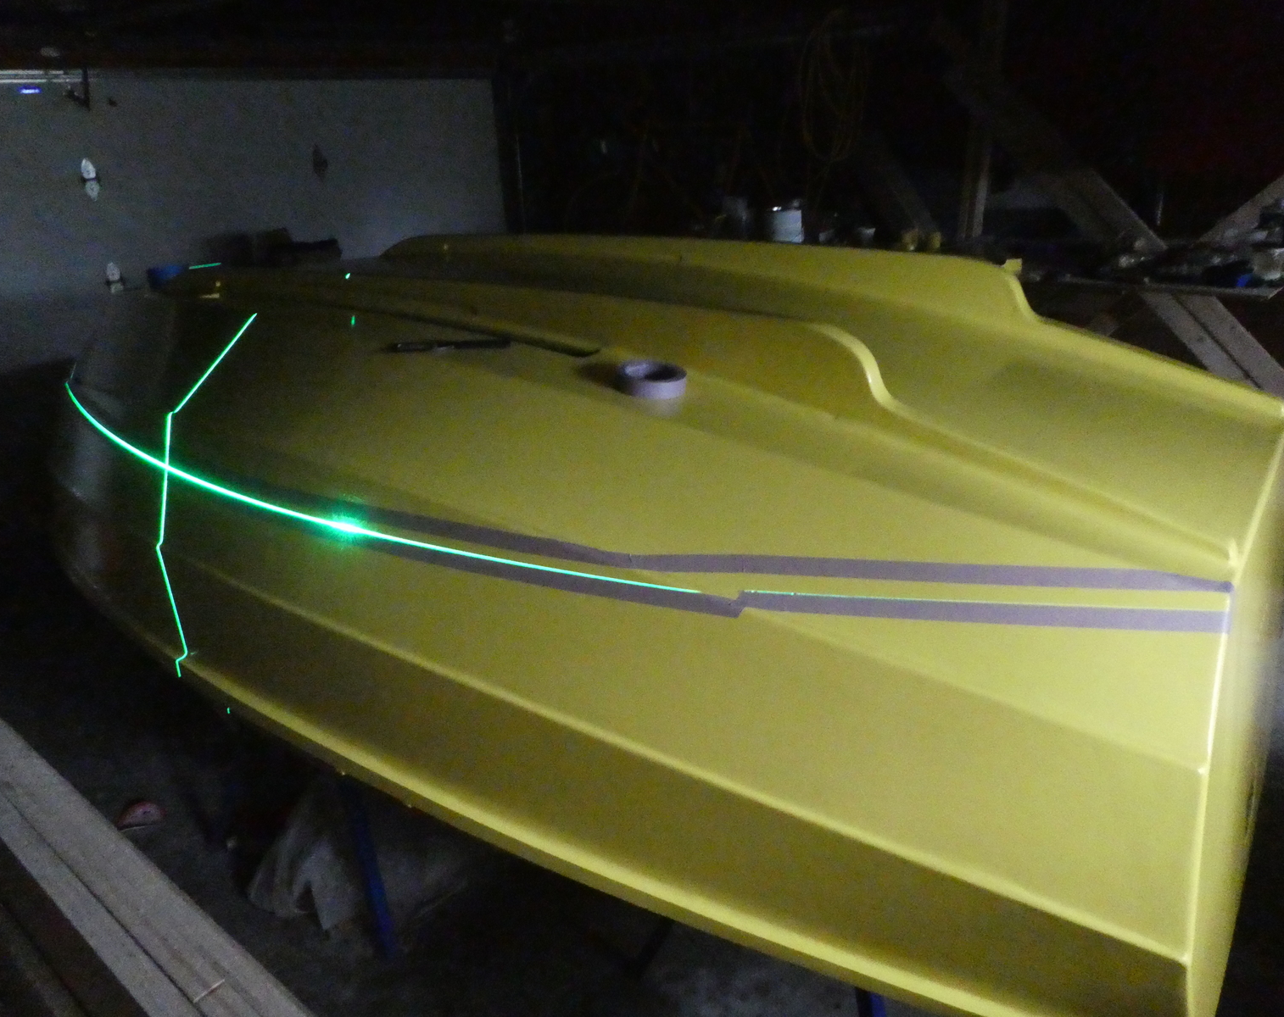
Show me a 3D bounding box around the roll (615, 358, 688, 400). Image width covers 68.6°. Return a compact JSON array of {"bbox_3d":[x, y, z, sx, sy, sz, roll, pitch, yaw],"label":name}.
[{"bbox_3d":[0.012,-0.182,1.327,0.101,0.024,0.101,3,25,-1],"label":"roll"}]

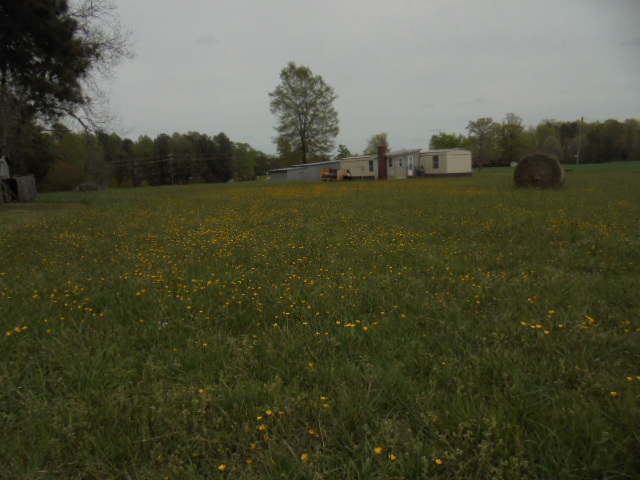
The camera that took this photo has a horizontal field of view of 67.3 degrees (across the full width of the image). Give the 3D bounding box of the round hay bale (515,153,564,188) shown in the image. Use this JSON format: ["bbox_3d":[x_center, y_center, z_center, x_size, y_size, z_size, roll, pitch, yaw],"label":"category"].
[{"bbox_3d":[8.514,-2.676,18.540,1.580,1.380,1.300,3,10,33],"label":"round hay bale"}]

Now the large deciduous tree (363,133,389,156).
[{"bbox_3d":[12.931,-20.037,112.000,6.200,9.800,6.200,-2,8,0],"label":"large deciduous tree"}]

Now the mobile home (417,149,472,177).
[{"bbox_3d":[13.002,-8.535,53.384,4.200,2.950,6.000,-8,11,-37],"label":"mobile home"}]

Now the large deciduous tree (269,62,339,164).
[{"bbox_3d":[-2.918,-21.131,85.000,12.200,20.800,12.200,-2,8,0],"label":"large deciduous tree"}]

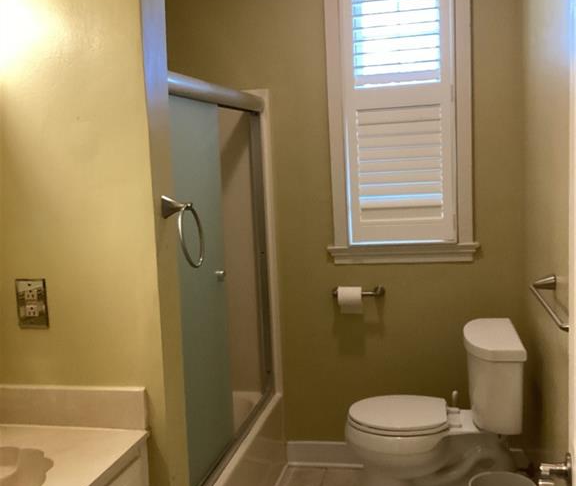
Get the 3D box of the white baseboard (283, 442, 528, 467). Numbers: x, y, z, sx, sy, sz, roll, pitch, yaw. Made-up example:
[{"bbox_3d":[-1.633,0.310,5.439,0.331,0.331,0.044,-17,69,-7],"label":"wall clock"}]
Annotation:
[{"bbox_3d":[0.541,1.011,3.248,1.110,0.116,0.024,-1,6,12],"label":"white baseboard"}]

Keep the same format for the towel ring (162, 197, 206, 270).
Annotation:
[{"bbox_3d":[-0.256,-0.023,1.662,0.090,0.186,0.169,-1,6,12],"label":"towel ring"}]

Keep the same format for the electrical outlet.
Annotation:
[{"bbox_3d":[-0.632,0.152,1.698,0.084,0.126,0.011,-1,6,12],"label":"electrical outlet"}]

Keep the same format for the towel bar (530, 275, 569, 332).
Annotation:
[{"bbox_3d":[0.771,0.162,1.966,0.083,0.051,0.629,-1,6,12],"label":"towel bar"}]

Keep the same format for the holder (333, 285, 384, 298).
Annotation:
[{"bbox_3d":[0.328,0.225,3.172,0.236,0.054,0.082,-1,6,12],"label":"holder"}]

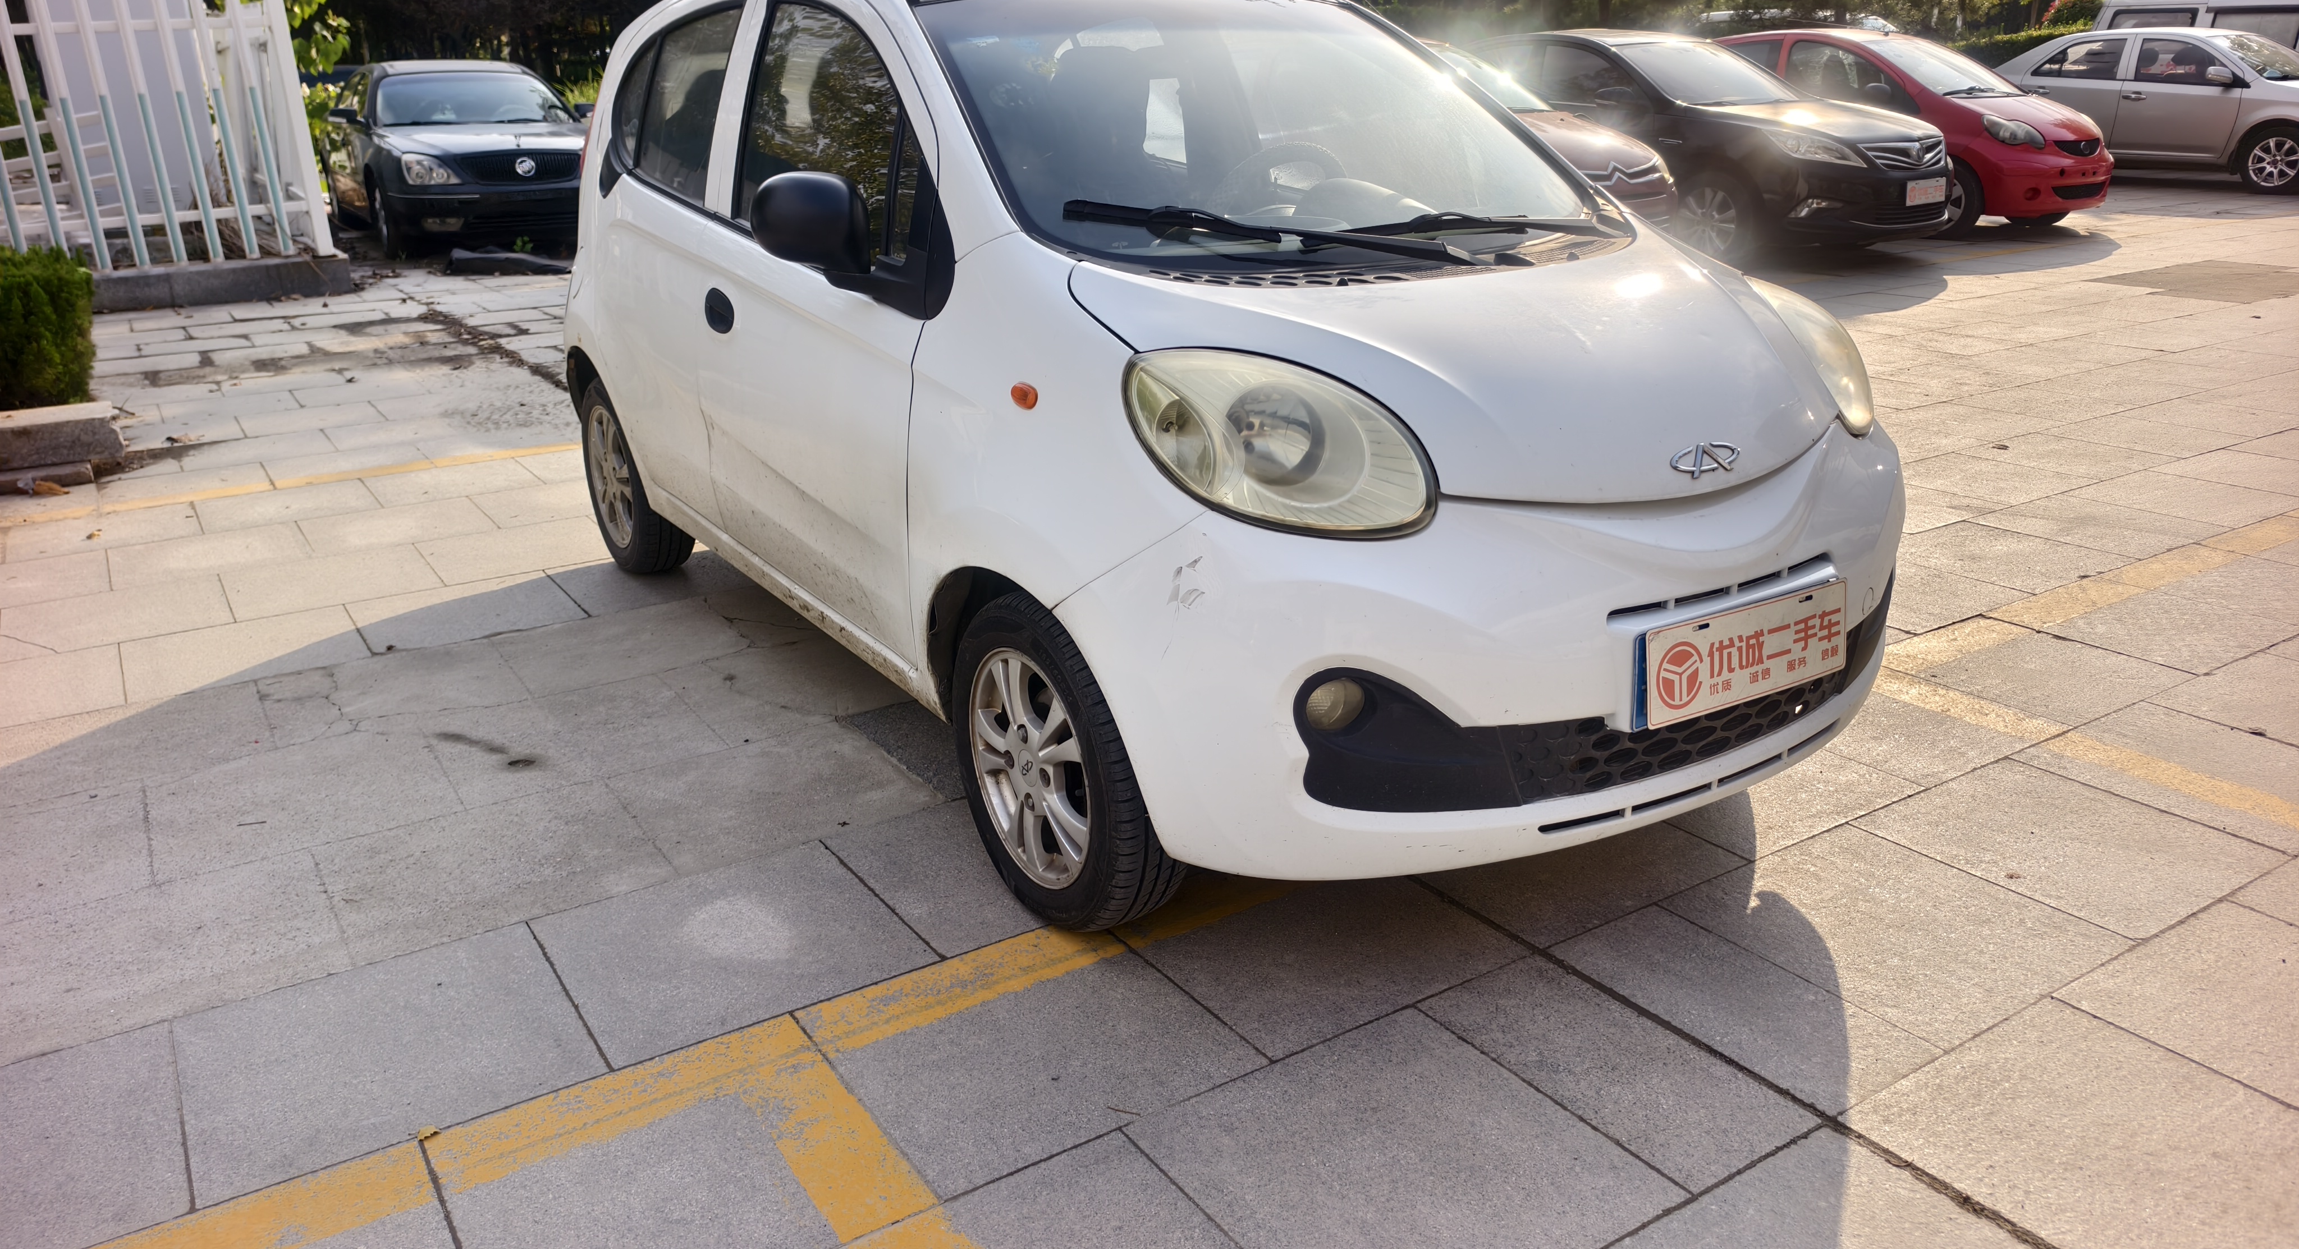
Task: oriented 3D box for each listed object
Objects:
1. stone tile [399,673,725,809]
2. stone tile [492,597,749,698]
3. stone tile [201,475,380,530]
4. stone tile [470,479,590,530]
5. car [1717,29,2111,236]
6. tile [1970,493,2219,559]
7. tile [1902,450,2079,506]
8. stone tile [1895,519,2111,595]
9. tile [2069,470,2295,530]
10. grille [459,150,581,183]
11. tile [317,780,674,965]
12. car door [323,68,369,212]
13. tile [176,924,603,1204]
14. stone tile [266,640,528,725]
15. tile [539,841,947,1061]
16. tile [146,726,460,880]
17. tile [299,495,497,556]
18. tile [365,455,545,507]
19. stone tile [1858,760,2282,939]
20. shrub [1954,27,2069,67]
[{"bbox_3d":[-1.240,0.251,3.268,0.520,0.030,0.500,-13,23,-30],"label":"stone tile"},{"bbox_3d":[-1.273,0.067,3.703,0.506,0.030,0.470,-13,23,-30],"label":"stone tile"},{"bbox_3d":[-2.823,-0.377,5.011,0.503,0.030,0.487,-13,23,-30],"label":"stone tile"},{"bbox_3d":[-1.910,-0.391,5.008,0.505,0.030,0.497,-13,23,-30],"label":"stone tile"},{"bbox_3d":[6.027,-4.111,12.623,1.620,1.465,3.460,-15,24,-33],"label":"car"},{"bbox_3d":[2.780,-0.276,4.472,0.512,0.030,0.484,-13,23,-30],"label":"tile"},{"bbox_3d":[2.733,-0.468,5.007,0.495,0.030,0.497,-13,23,-30],"label":"tile"},{"bbox_3d":[2.343,-0.178,4.218,0.503,0.030,0.491,-13,23,-30],"label":"stone tile"},{"bbox_3d":[3.236,-0.384,4.775,0.520,0.030,0.500,-13,23,-30],"label":"tile"},{"bbox_3d":[-4.869,-3.554,11.849,1.000,0.240,0.140,-15,24,-34],"label":"grille"},{"bbox_3d":[-1.152,0.432,2.682,0.505,0.030,0.485,-13,23,-30],"label":"tile"},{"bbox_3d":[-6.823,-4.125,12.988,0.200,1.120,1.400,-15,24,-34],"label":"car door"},{"bbox_3d":[-1.091,0.616,2.187,0.500,0.040,0.500,-13,23,-31],"label":"tile"},{"bbox_3d":[-1.723,0.167,3.485,0.500,0.040,0.500,-13,23,-31],"label":"stone tile"},{"bbox_3d":[-0.669,0.521,2.442,0.500,0.040,0.500,-13,23,-31],"label":"tile"},{"bbox_3d":[-1.640,0.348,2.967,0.500,0.040,0.500,-13,23,-31],"label":"tile"},{"bbox_3d":[-2.380,-0.301,4.835,0.520,0.030,0.500,-13,23,-30],"label":"tile"},{"bbox_3d":[-2.430,-0.477,5.340,0.500,0.040,0.500,-13,23,-31],"label":"tile"},{"bbox_3d":[1.599,0.389,2.674,0.497,0.030,0.494,-13,23,-30],"label":"stone tile"},{"bbox_3d":[11.359,-6.973,20.257,3.200,1.500,1.000,-14,24,-31],"label":"shrub"}]

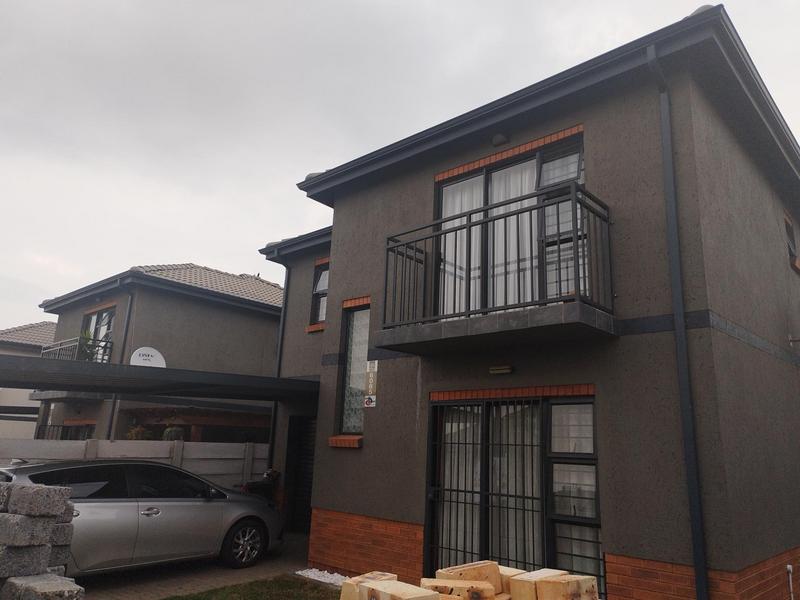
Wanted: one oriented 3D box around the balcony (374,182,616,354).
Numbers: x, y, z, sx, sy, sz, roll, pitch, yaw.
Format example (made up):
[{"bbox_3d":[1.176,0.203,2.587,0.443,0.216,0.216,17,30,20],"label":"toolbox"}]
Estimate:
[{"bbox_3d":[0.925,-0.192,6.411,2.490,1.320,0.800,-11,-19,42],"label":"balcony"}]

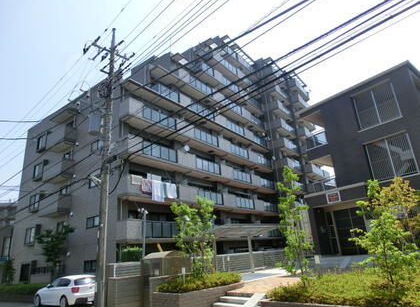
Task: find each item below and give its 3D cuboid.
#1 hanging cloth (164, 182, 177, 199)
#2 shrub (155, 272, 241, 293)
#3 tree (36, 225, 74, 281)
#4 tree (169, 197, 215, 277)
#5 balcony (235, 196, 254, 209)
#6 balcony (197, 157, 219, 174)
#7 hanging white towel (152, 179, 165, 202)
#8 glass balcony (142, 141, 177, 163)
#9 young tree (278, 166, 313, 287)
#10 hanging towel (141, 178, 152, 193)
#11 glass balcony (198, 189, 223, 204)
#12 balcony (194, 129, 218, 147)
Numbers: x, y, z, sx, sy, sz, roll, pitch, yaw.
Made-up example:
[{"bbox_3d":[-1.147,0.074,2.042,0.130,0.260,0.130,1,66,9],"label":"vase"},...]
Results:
[{"bbox_3d":[-2.859,2.858,22.316,0.100,1.052,1.060,-17,-22,33],"label":"hanging cloth"},{"bbox_3d":[-0.482,4.845,11.001,2.900,0.500,1.500,11,-24,-38],"label":"shrub"},{"bbox_3d":[-10.649,7.084,20.026,2.200,4.095,2.200,5,-21,-26],"label":"tree"},{"bbox_3d":[-0.725,3.578,12.215,1.700,3.395,1.700,-4,-18,0],"label":"tree"},{"bbox_3d":[3.805,5.391,31.411,0.300,1.012,3.971,-17,-22,33],"label":"balcony"},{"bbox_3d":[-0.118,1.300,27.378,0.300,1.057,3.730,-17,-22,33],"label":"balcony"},{"bbox_3d":[-3.702,2.748,21.107,0.100,1.469,1.162,-17,-22,33],"label":"hanging white towel"},{"bbox_3d":[-3.802,-0.049,22.482,0.300,1.072,3.654,-17,-22,33],"label":"glass balcony"},{"bbox_3d":[2.292,1.977,7.927,0.850,3.200,0.850,-4,-18,0],"label":"young tree"},{"bbox_3d":[-4.342,2.283,20.359,0.100,0.849,0.893,-17,-22,33],"label":"hanging towel"},{"bbox_3d":[0.106,4.016,26.504,0.300,1.072,3.760,-17,-22,33],"label":"glass balcony"},{"bbox_3d":[-0.316,-1.406,28.288,0.300,1.072,3.760,-17,-22,33],"label":"balcony"}]

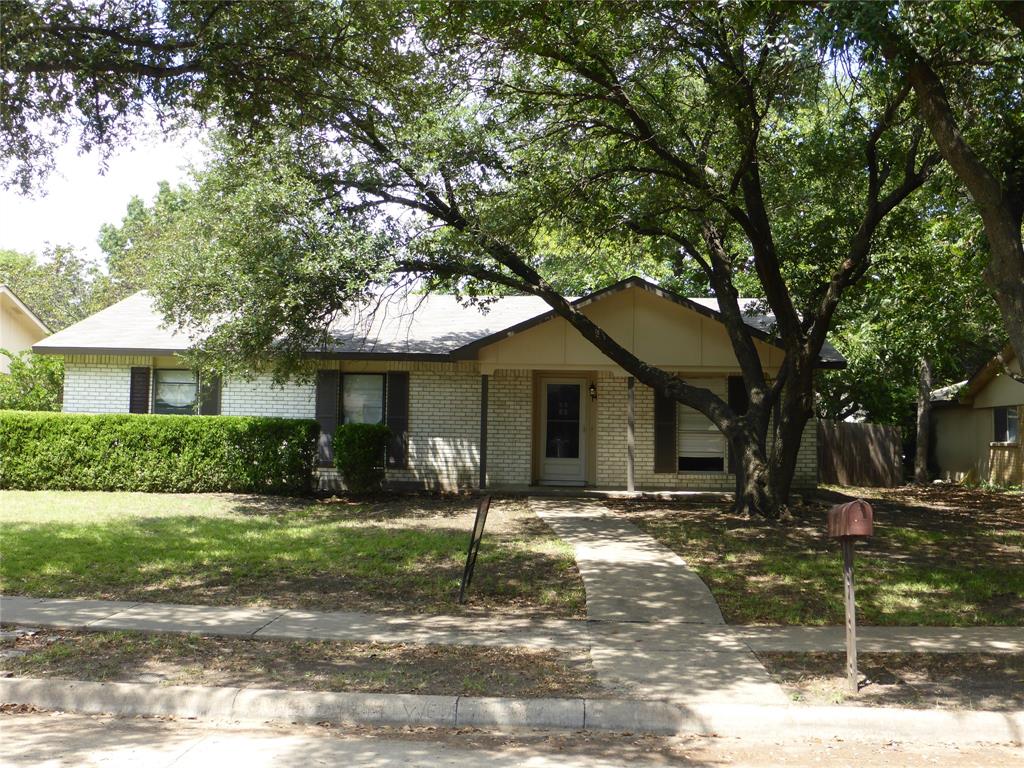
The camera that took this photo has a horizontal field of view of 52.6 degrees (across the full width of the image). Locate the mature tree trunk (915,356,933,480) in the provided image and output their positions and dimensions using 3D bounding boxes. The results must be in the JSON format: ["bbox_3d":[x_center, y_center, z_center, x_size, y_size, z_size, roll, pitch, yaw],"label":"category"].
[{"bbox_3d":[12.119,1.073,30.500,0.420,3.737,0.420,1,-3,2],"label":"mature tree trunk"}]

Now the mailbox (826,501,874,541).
[{"bbox_3d":[2.095,0.845,6.450,0.168,0.224,0.480,1,-7,3],"label":"mailbox"}]

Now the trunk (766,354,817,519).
[{"bbox_3d":[4.421,0.843,16.400,0.632,2.441,0.600,1,-3,2],"label":"trunk"}]

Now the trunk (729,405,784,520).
[{"bbox_3d":[3.841,1.226,16.300,0.722,1.767,0.700,1,-3,2],"label":"trunk"}]

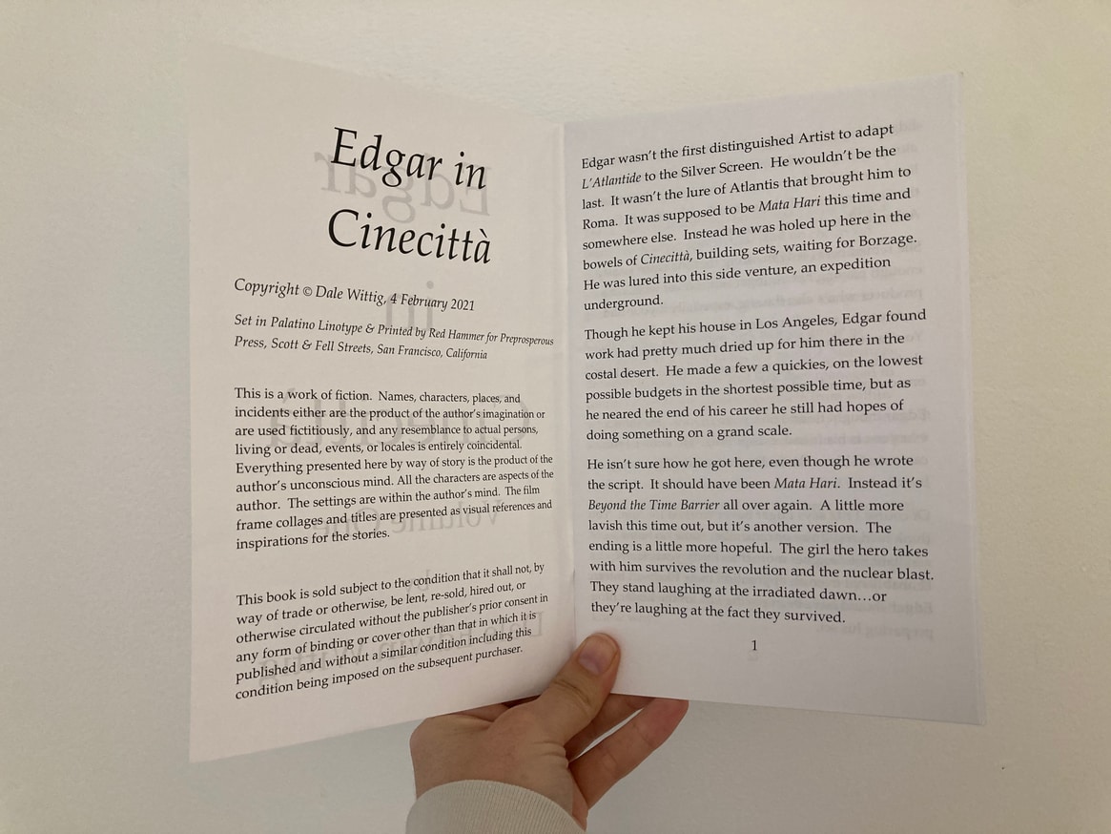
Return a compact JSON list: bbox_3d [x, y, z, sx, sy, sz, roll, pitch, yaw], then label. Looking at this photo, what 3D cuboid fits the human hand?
[{"bbox_3d":[-0.003,0.120,0.342,0.105,0.082,0.100,3,8,18],"label":"human hand"}]

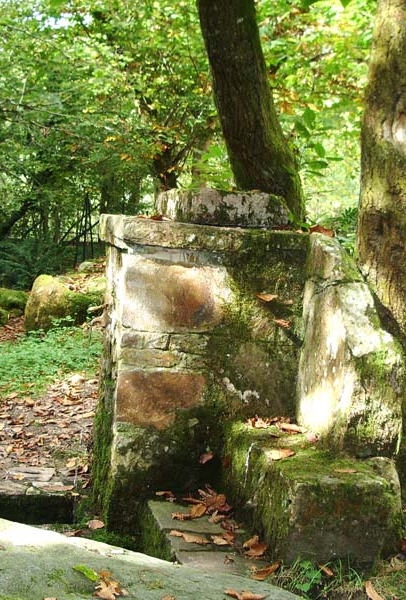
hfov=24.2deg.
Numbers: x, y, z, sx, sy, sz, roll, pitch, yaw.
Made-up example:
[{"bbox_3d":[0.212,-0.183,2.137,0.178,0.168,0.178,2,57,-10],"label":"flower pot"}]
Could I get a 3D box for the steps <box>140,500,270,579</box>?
[{"bbox_3d":[-0.003,1.068,4.179,0.380,0.170,0.800,1,6,-15],"label":"steps"}]

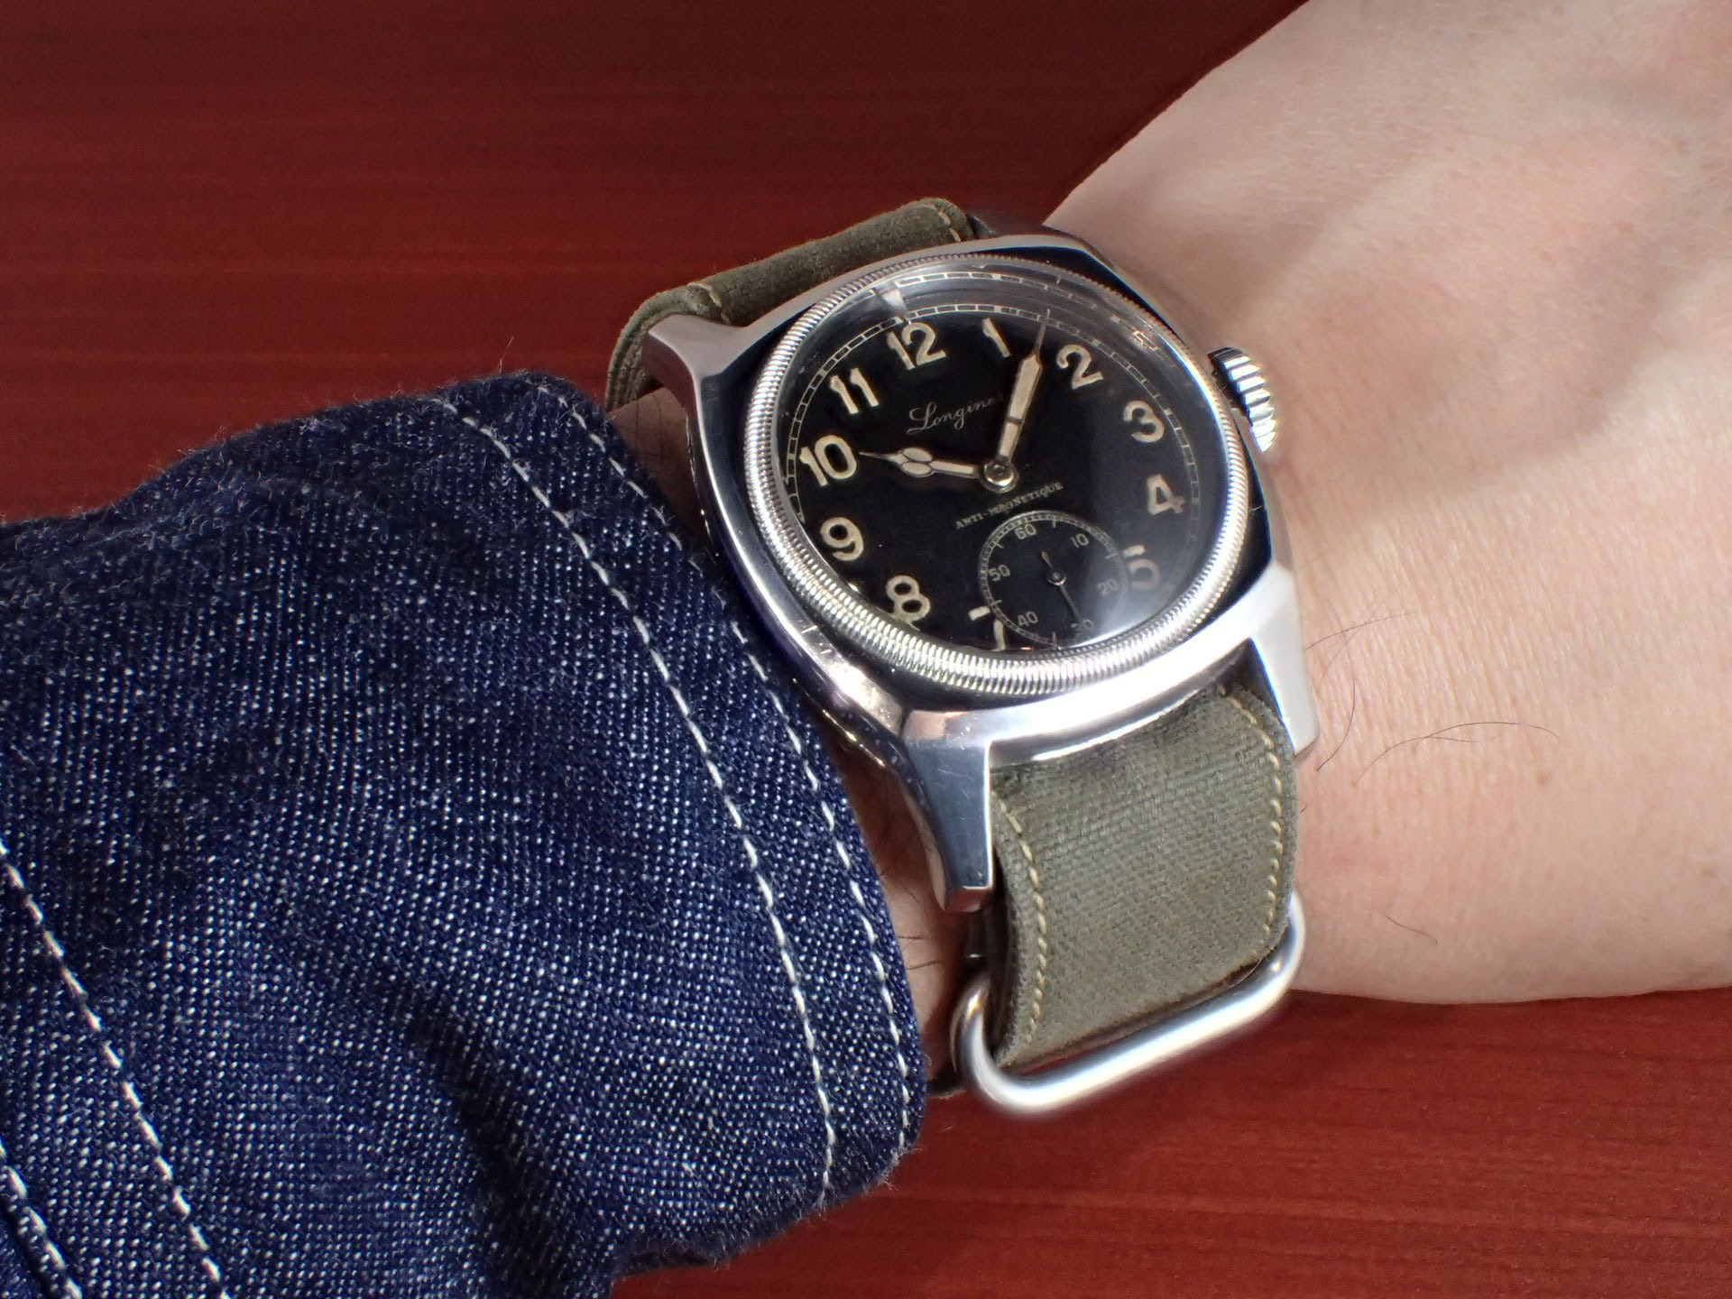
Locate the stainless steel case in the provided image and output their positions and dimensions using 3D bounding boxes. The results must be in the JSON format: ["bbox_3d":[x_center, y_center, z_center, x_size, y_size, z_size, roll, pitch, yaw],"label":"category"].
[{"bbox_3d":[0.010,-0.012,0.223,0.042,0.013,0.051,-21,66,-19],"label":"stainless steel case"}]

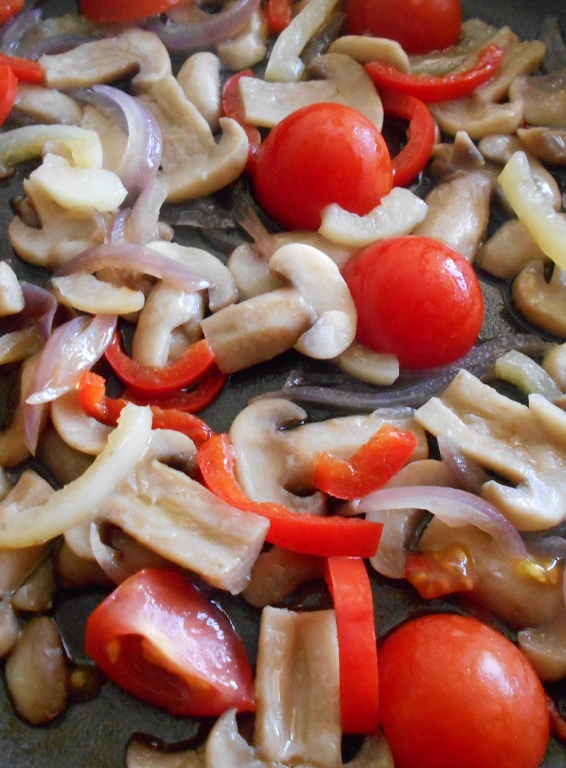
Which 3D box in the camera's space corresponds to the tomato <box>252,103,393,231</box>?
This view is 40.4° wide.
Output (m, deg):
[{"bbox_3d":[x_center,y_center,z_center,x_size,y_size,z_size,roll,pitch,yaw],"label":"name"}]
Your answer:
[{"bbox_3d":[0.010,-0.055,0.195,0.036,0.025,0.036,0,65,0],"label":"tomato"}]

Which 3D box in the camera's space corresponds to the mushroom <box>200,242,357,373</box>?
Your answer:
[{"bbox_3d":[-0.001,-0.013,0.179,0.036,0.013,0.027,-20,65,-13],"label":"mushroom"}]

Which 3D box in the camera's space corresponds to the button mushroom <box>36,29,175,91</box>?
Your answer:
[{"bbox_3d":[-0.048,-0.083,0.211,0.034,0.012,0.023,-9,56,-9],"label":"button mushroom"}]

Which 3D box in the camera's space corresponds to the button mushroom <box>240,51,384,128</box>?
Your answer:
[{"bbox_3d":[0.007,-0.072,0.209,0.038,0.012,0.030,-4,62,-5],"label":"button mushroom"}]

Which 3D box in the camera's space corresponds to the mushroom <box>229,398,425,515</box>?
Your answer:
[{"bbox_3d":[0.011,0.015,0.172,0.043,0.011,0.026,-5,65,-2],"label":"mushroom"}]

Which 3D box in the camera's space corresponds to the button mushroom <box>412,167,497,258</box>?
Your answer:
[{"bbox_3d":[0.045,-0.042,0.200,0.021,0.013,0.035,17,66,8],"label":"button mushroom"}]

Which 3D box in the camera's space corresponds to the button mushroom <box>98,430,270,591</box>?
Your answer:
[{"bbox_3d":[-0.022,0.029,0.162,0.035,0.012,0.029,25,64,11],"label":"button mushroom"}]

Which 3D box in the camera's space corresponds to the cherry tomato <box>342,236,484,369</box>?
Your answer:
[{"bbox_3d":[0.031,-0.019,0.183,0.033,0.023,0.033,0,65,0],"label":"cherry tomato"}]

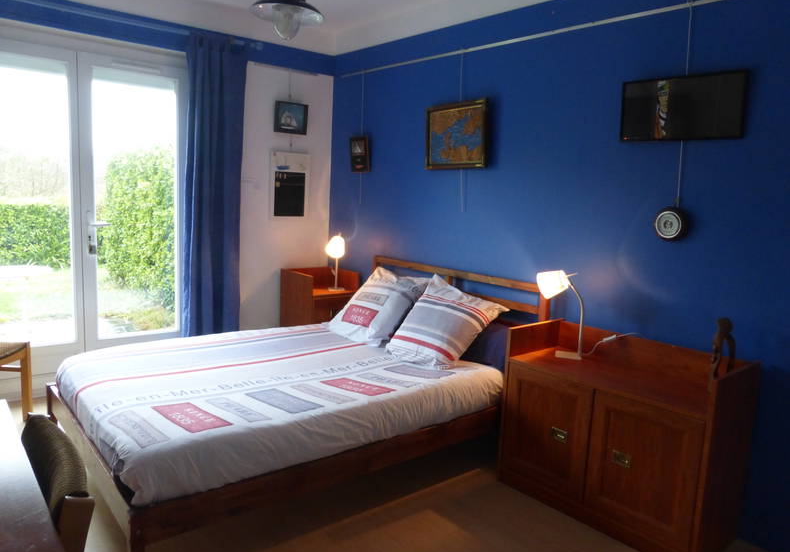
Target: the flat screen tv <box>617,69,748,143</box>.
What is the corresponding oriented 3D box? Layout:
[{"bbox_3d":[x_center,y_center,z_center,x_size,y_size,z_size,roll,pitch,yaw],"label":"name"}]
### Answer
[{"bbox_3d":[1.223,-0.712,2.442,0.035,0.261,0.517,-4,11,-40],"label":"flat screen tv"}]

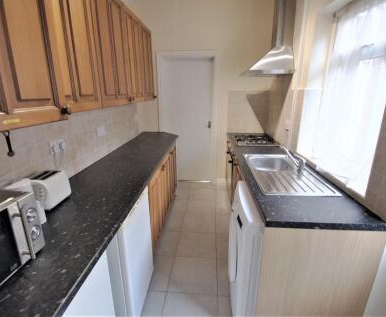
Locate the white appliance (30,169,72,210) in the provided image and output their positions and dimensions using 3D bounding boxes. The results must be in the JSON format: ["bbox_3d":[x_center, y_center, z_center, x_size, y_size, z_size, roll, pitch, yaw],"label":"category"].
[{"bbox_3d":[-0.881,0.186,1.287,0.157,0.173,0.233,1,17,4],"label":"white appliance"}]

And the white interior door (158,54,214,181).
[{"bbox_3d":[-0.093,-0.564,3.561,0.805,2.030,0.055,1,17,4],"label":"white interior door"}]

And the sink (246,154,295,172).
[{"bbox_3d":[0.751,0.110,2.060,0.440,0.165,0.530,1,17,4],"label":"sink"}]

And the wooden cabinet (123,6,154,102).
[{"bbox_3d":[-0.748,-1.133,2.511,0.320,0.905,0.985,1,17,4],"label":"wooden cabinet"}]

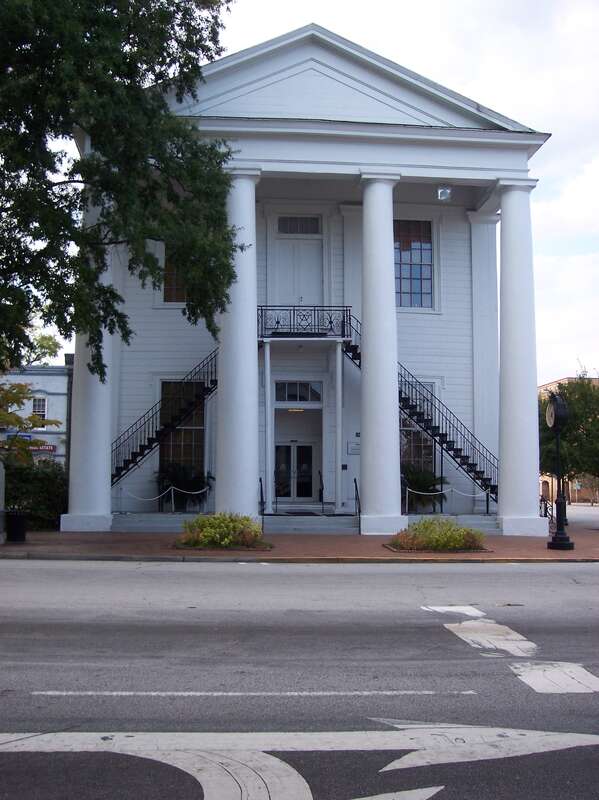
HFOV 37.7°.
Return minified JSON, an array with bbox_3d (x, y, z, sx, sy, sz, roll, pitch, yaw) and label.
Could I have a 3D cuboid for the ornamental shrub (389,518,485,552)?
[{"bbox_3d":[3.089,3.021,19.798,2.100,0.650,1.500,1,-5,-4],"label":"ornamental shrub"}]

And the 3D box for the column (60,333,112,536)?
[{"bbox_3d":[-5.483,-1.371,23.459,1.260,9.630,1.260,1,-5,-4],"label":"column"}]

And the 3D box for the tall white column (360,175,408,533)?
[{"bbox_3d":[2.206,-1.246,24.018,1.240,9.691,1.240,1,-5,-4],"label":"tall white column"}]

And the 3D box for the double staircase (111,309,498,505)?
[{"bbox_3d":[0.157,0.362,28.074,13.878,6.348,1.772,1,-6,-5],"label":"double staircase"}]

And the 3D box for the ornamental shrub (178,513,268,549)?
[{"bbox_3d":[-1.727,2.922,19.811,2.067,0.768,1.722,1,-6,-5],"label":"ornamental shrub"}]

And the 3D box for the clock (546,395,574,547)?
[{"bbox_3d":[6.132,1.645,20.642,0.500,3.634,0.700,1,-5,-4],"label":"clock"}]

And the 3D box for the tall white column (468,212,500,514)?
[{"bbox_3d":[5.638,-1.139,26.979,0.980,9.240,0.800,1,-5,-4],"label":"tall white column"}]

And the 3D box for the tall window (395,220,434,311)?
[{"bbox_3d":[3.816,-4.624,29.884,1.476,3.051,0.157,1,-6,-5],"label":"tall window"}]

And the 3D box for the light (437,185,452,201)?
[{"bbox_3d":[4.608,-6.604,27.868,0.443,0.443,0.374,1,-6,-5],"label":"light"}]

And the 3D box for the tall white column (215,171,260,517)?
[{"bbox_3d":[-1.766,-1.408,25.885,1.358,10.591,1.358,1,-6,-5],"label":"tall white column"}]

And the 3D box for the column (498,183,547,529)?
[{"bbox_3d":[6.570,-1.260,26.582,1.358,10.591,1.358,1,-6,-5],"label":"column"}]

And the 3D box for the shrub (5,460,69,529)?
[{"bbox_3d":[-7.250,2.567,24.707,2.000,1.970,1.700,1,-5,-4],"label":"shrub"}]

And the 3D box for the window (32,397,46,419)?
[{"bbox_3d":[-15.362,0.818,52.000,0.880,2.000,0.150,1,-5,-4],"label":"window"}]

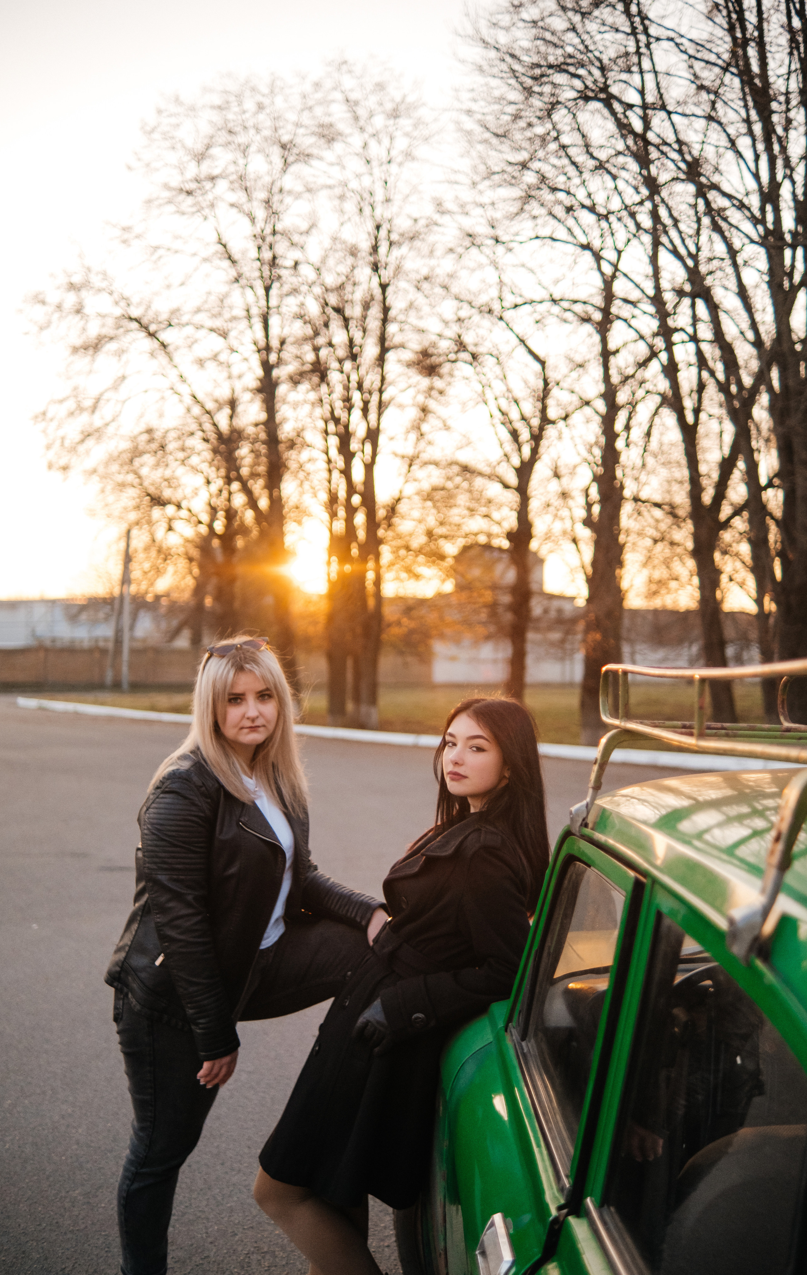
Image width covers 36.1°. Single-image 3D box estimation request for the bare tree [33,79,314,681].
[{"bbox_3d":[-5.850,-6.114,31.500,7.100,16.100,6.800,0,-1,0],"label":"bare tree"}]

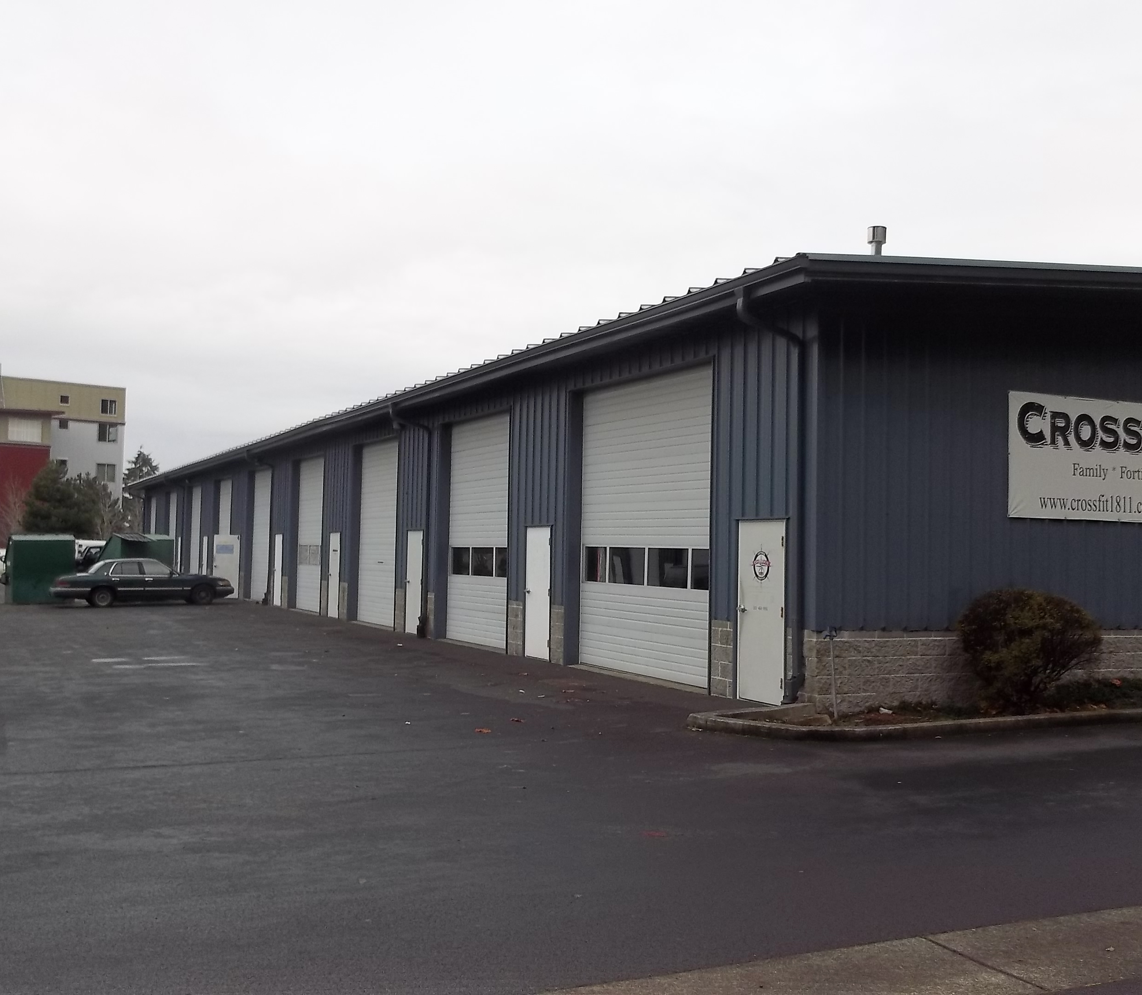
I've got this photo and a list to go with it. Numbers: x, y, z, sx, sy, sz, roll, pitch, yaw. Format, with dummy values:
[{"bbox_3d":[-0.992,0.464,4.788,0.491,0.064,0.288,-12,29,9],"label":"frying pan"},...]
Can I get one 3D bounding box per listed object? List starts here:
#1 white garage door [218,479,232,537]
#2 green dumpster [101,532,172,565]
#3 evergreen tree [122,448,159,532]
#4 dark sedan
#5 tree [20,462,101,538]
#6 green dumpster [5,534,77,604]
[{"bbox_3d":[-12.652,1.459,46.482,0.100,4.220,3.660,2,-3,-25],"label":"white garage door"},{"bbox_3d":[-14.586,2.351,42.640,1.900,2.200,1.750,4,-4,-44],"label":"green dumpster"},{"bbox_3d":[-40.882,1.118,119.731,5.500,11.594,5.500,2,-3,-25],"label":"evergreen tree"},{"bbox_3d":[-12.979,2.587,38.648,5.390,1.440,1.980,2,-3,-25],"label":"dark sedan"},{"bbox_3d":[-35.197,1.606,86.815,5.600,8.000,5.400,2,-3,-25],"label":"tree"},{"bbox_3d":[-16.914,2.294,40.488,1.900,2.150,1.750,3,-3,-31],"label":"green dumpster"}]

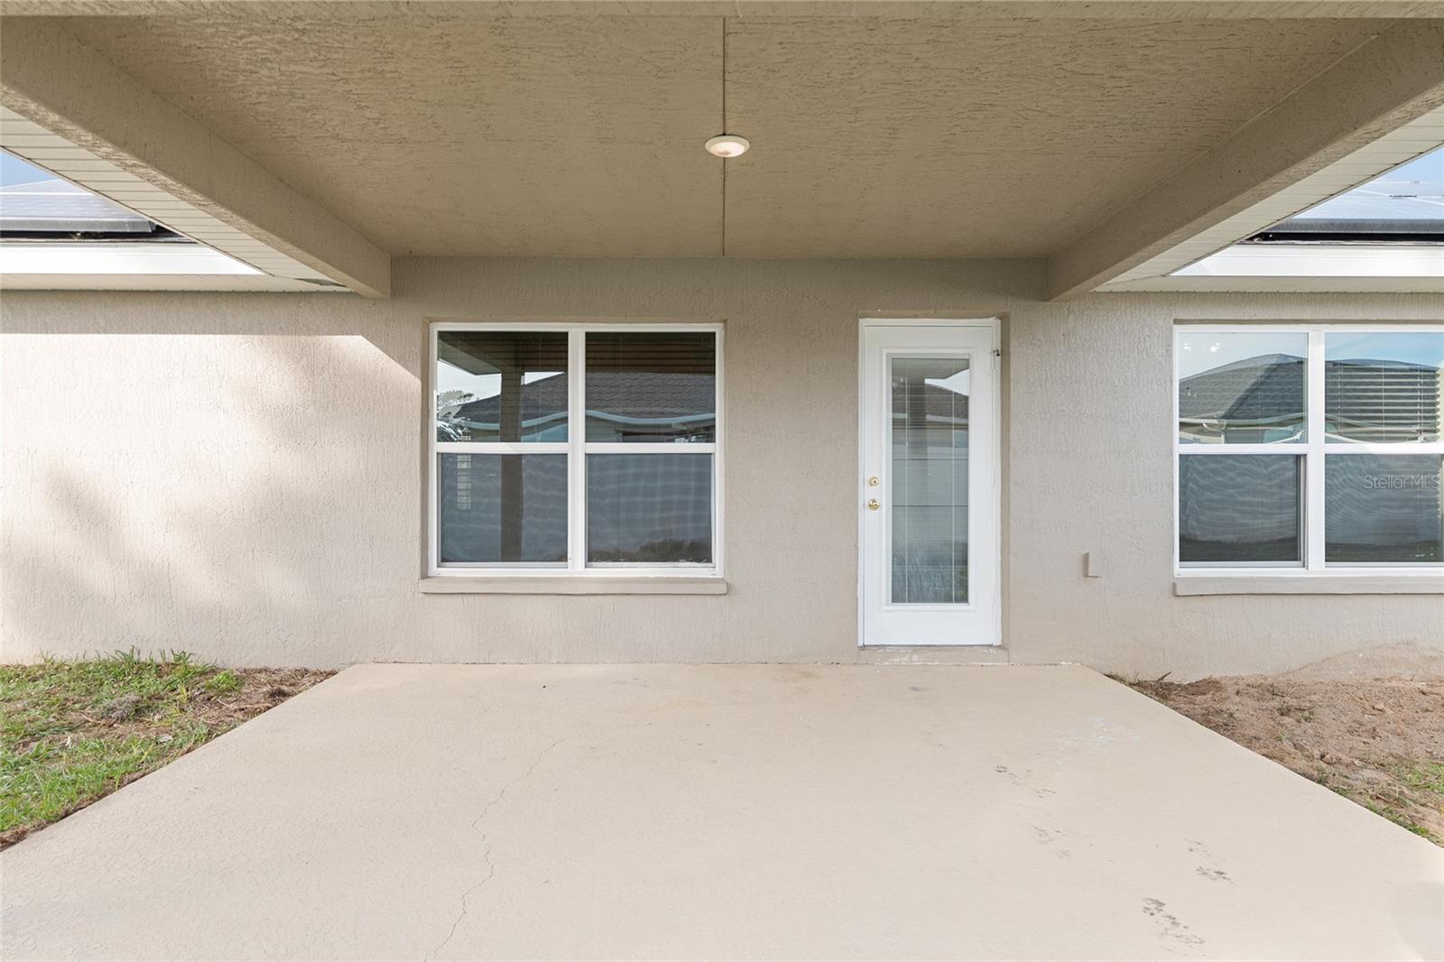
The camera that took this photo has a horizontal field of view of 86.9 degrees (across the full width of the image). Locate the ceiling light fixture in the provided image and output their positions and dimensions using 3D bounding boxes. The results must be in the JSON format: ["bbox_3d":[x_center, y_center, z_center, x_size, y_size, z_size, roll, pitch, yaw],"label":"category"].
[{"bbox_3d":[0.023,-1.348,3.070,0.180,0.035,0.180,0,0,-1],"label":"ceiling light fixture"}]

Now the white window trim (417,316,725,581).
[{"bbox_3d":[-0.912,-0.194,4.790,1.840,1.590,0.100,0,0,-1],"label":"white window trim"}]

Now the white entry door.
[{"bbox_3d":[1.320,0.014,4.840,0.895,2.060,0.090,0,0,-1],"label":"white entry door"}]

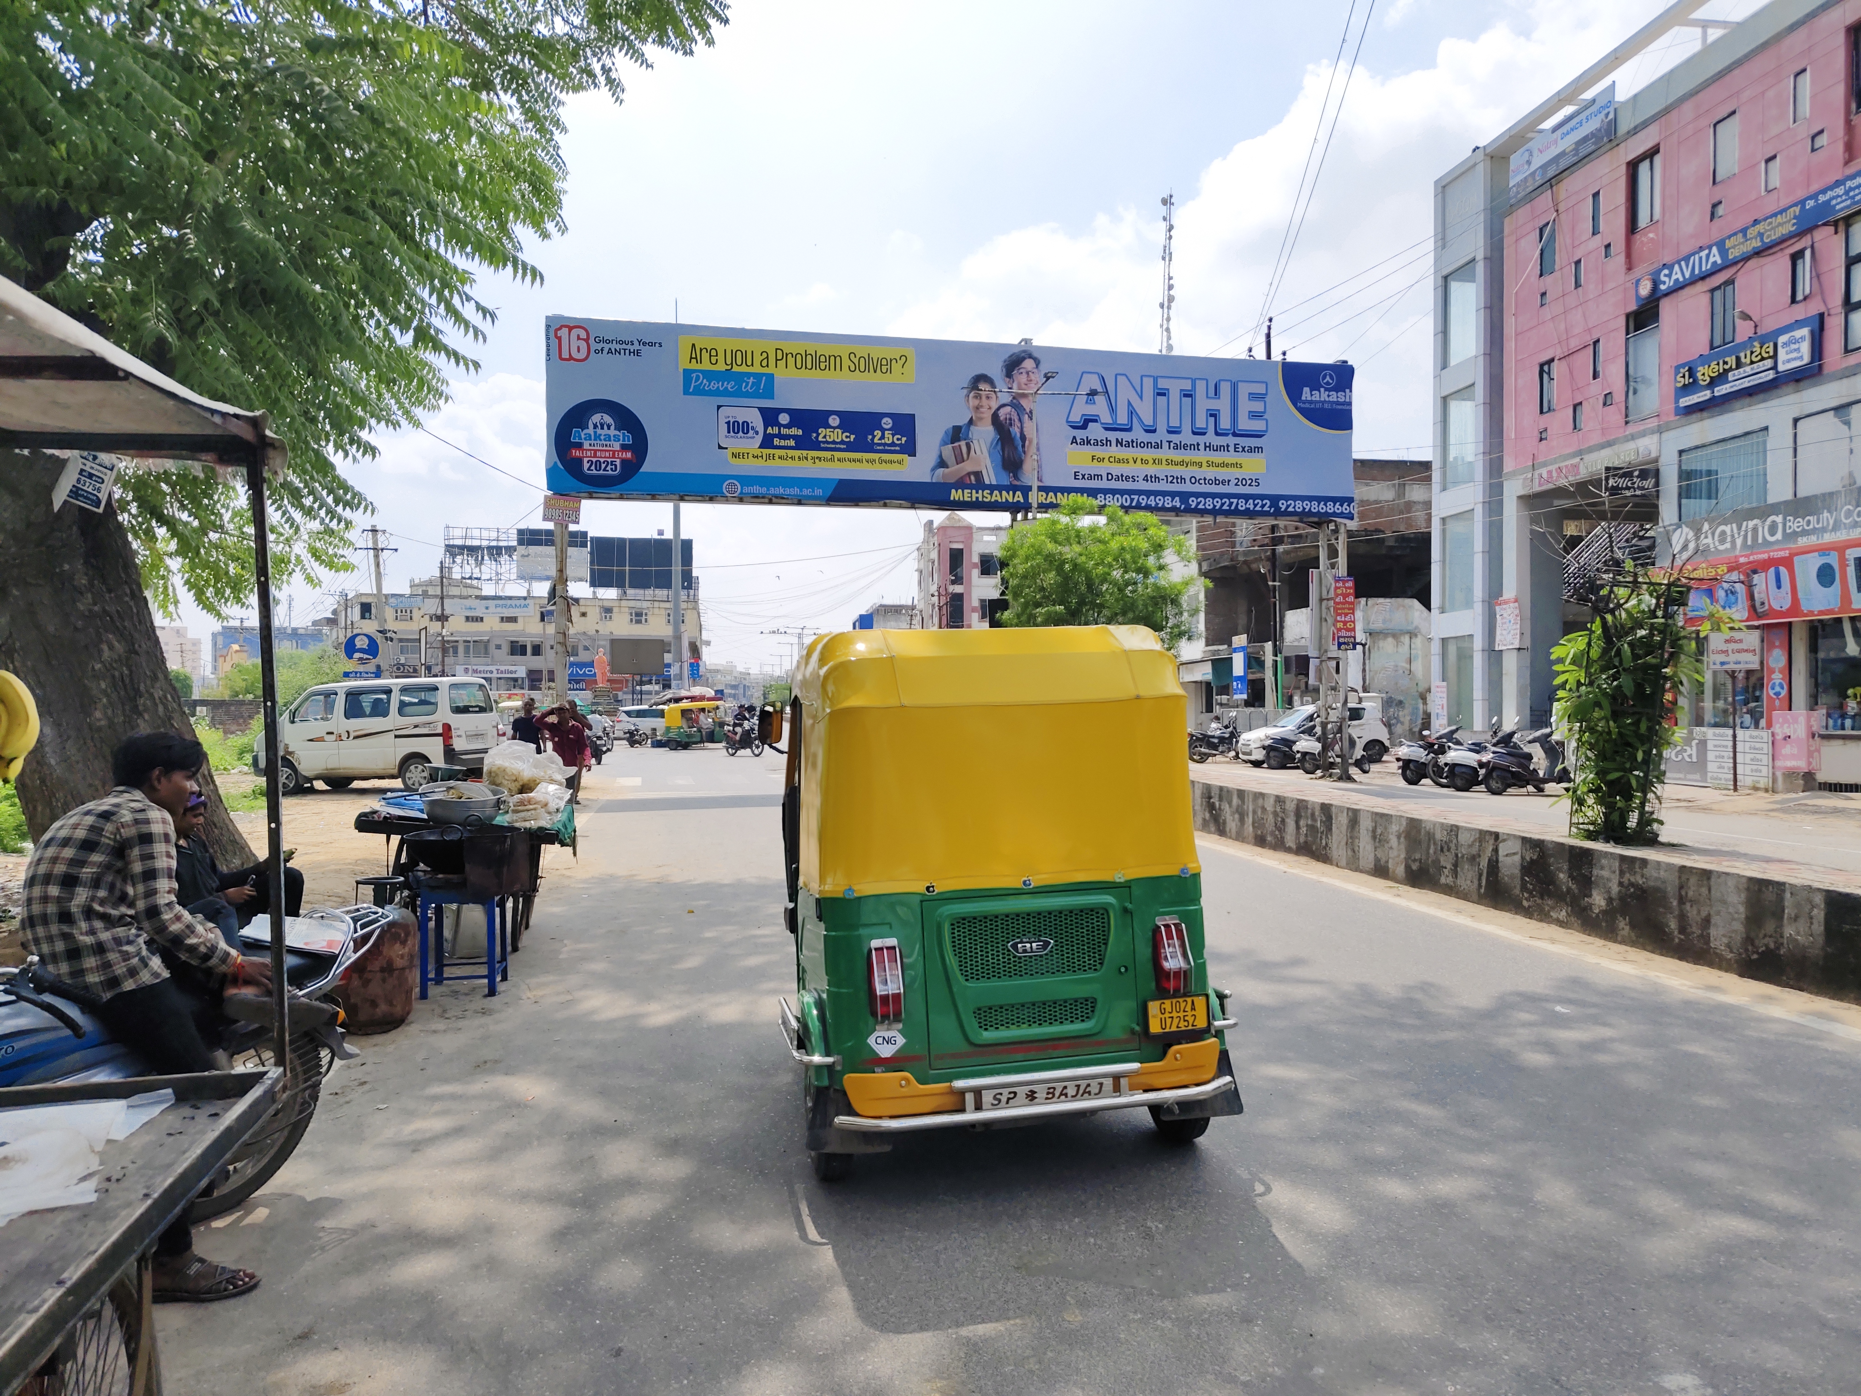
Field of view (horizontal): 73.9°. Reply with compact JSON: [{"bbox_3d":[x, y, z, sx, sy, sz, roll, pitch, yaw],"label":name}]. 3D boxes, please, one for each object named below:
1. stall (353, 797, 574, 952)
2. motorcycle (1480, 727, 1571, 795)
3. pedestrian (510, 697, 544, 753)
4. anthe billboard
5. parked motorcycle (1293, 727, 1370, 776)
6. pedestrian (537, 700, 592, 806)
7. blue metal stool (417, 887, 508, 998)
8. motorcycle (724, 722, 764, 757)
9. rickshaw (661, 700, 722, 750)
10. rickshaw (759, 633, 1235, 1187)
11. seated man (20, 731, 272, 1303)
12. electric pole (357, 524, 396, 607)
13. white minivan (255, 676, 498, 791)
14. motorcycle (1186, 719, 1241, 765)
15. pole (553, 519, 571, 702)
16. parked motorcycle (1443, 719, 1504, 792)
[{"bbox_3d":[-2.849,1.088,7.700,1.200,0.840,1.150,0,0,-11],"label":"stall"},{"bbox_3d":[8.850,0.880,18.200,1.780,1.120,0.680,0,0,-13],"label":"motorcycle"},{"bbox_3d":[-5.750,0.820,17.600,0.500,1.620,0.320,0,0,-14],"label":"pedestrian"},{"bbox_3d":[0.831,-5.106,23.340,15.490,3.090,0.500,0,0,-12],"label":"anthe billboard"},{"bbox_3d":[8.850,1.090,27.300,1.770,1.130,0.700,0,0,-10],"label":"parked motorcycle"},{"bbox_3d":[-4.970,0.830,16.800,0.600,1.580,0.420,0,0,-16],"label":"pedestrian"},{"bbox_3d":[-2.385,1.233,6.340,0.370,0.530,0.370,0,0,-11],"label":"blue metal stool"},{"bbox_3d":[-5.770,1.280,38.300,2.000,1.100,0.740,0,-1,42],"label":"motorcycle"},{"bbox_3d":[-7.850,0.920,41.000,2.600,1.680,1.300,0,0,12],"label":"rickshaw"},{"bbox_3d":[0.060,0.620,4.800,1.360,1.700,2.650,-2,0,-11],"label":"rickshaw"},{"bbox_3d":[-2.030,0.780,3.250,0.640,1.400,0.500,0,0,-35],"label":"seated man"},{"bbox_3d":[-18.568,-2.049,42.000,1.350,7.600,0.350,-5,0,-12],"label":"electric pole"},{"bbox_3d":[-8.680,0.600,19.300,3.650,1.800,1.500,-1,0,12],"label":"white minivan"},{"bbox_3d":[7.650,1.131,32.200,1.980,1.120,0.740,0,0,-16],"label":"motorcycle"},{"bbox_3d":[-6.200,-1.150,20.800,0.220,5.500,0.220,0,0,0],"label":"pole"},{"bbox_3d":[9.750,1.021,21.500,1.800,1.180,0.700,0,0,-10],"label":"parked motorcycle"}]

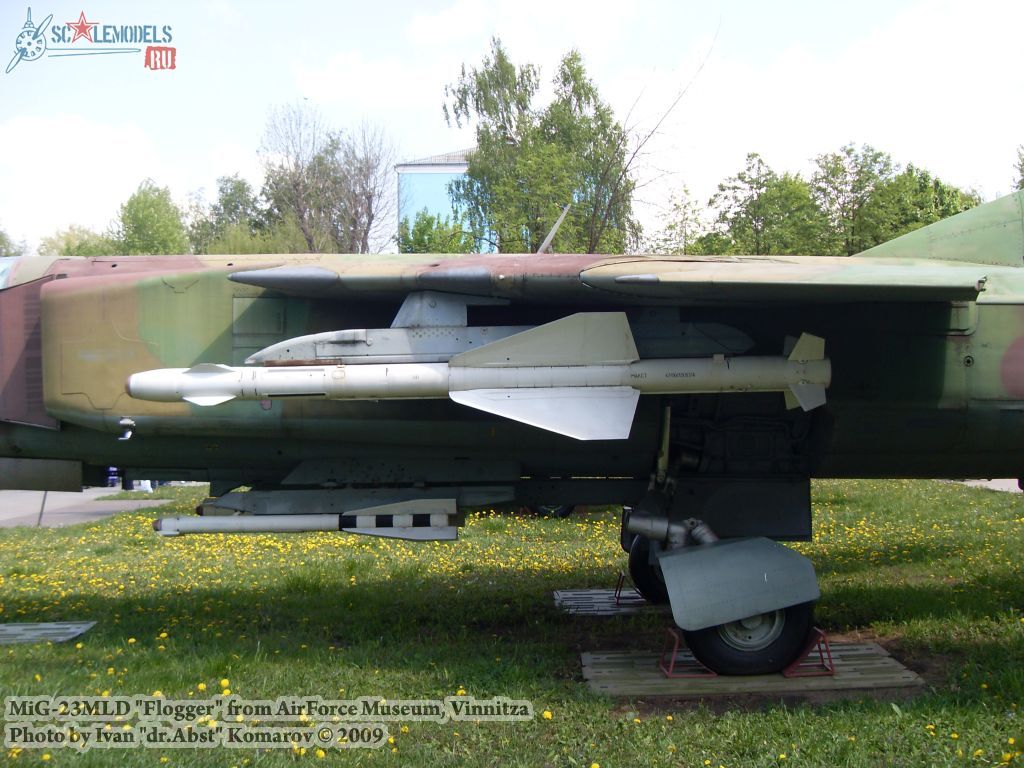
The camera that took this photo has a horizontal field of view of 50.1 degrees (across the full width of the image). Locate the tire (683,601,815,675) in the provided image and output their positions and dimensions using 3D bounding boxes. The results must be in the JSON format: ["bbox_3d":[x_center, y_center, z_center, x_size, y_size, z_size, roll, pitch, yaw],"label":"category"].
[{"bbox_3d":[1.485,1.430,6.960,0.840,0.830,0.290,0,-2,-1],"label":"tire"}]

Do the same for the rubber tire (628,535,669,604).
[{"bbox_3d":[1.455,1.545,9.680,0.830,0.810,0.280,0,-2,-1],"label":"rubber tire"}]

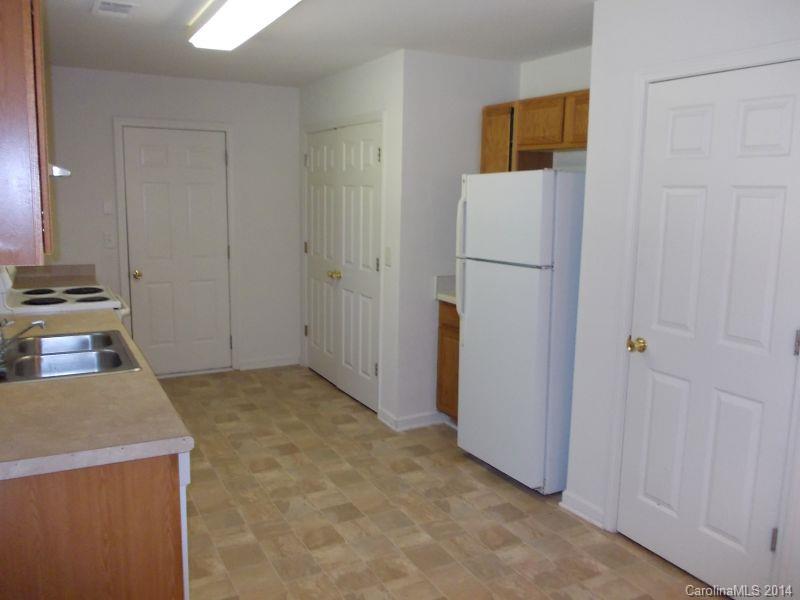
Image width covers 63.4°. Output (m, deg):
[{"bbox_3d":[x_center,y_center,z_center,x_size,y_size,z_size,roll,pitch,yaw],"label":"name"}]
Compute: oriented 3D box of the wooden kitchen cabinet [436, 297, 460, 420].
[{"bbox_3d":[0.607,0.407,4.348,0.594,0.800,0.381,-4,11,-28],"label":"wooden kitchen cabinet"}]

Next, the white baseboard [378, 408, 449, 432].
[{"bbox_3d":[0.093,0.799,4.491,0.374,0.082,0.261,-4,11,-28],"label":"white baseboard"}]

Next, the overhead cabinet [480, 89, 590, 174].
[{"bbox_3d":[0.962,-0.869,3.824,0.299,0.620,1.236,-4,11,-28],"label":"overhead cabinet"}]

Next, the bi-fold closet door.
[{"bbox_3d":[-0.448,-0.288,5.017,0.045,2.025,1.360,-4,11,-28],"label":"bi-fold closet door"}]

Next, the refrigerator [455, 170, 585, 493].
[{"bbox_3d":[0.832,0.143,3.642,0.740,1.680,0.675,-4,11,-29],"label":"refrigerator"}]

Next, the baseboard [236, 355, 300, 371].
[{"bbox_3d":[-1.166,0.555,5.838,0.563,0.078,0.015,-4,11,-28],"label":"baseboard"}]

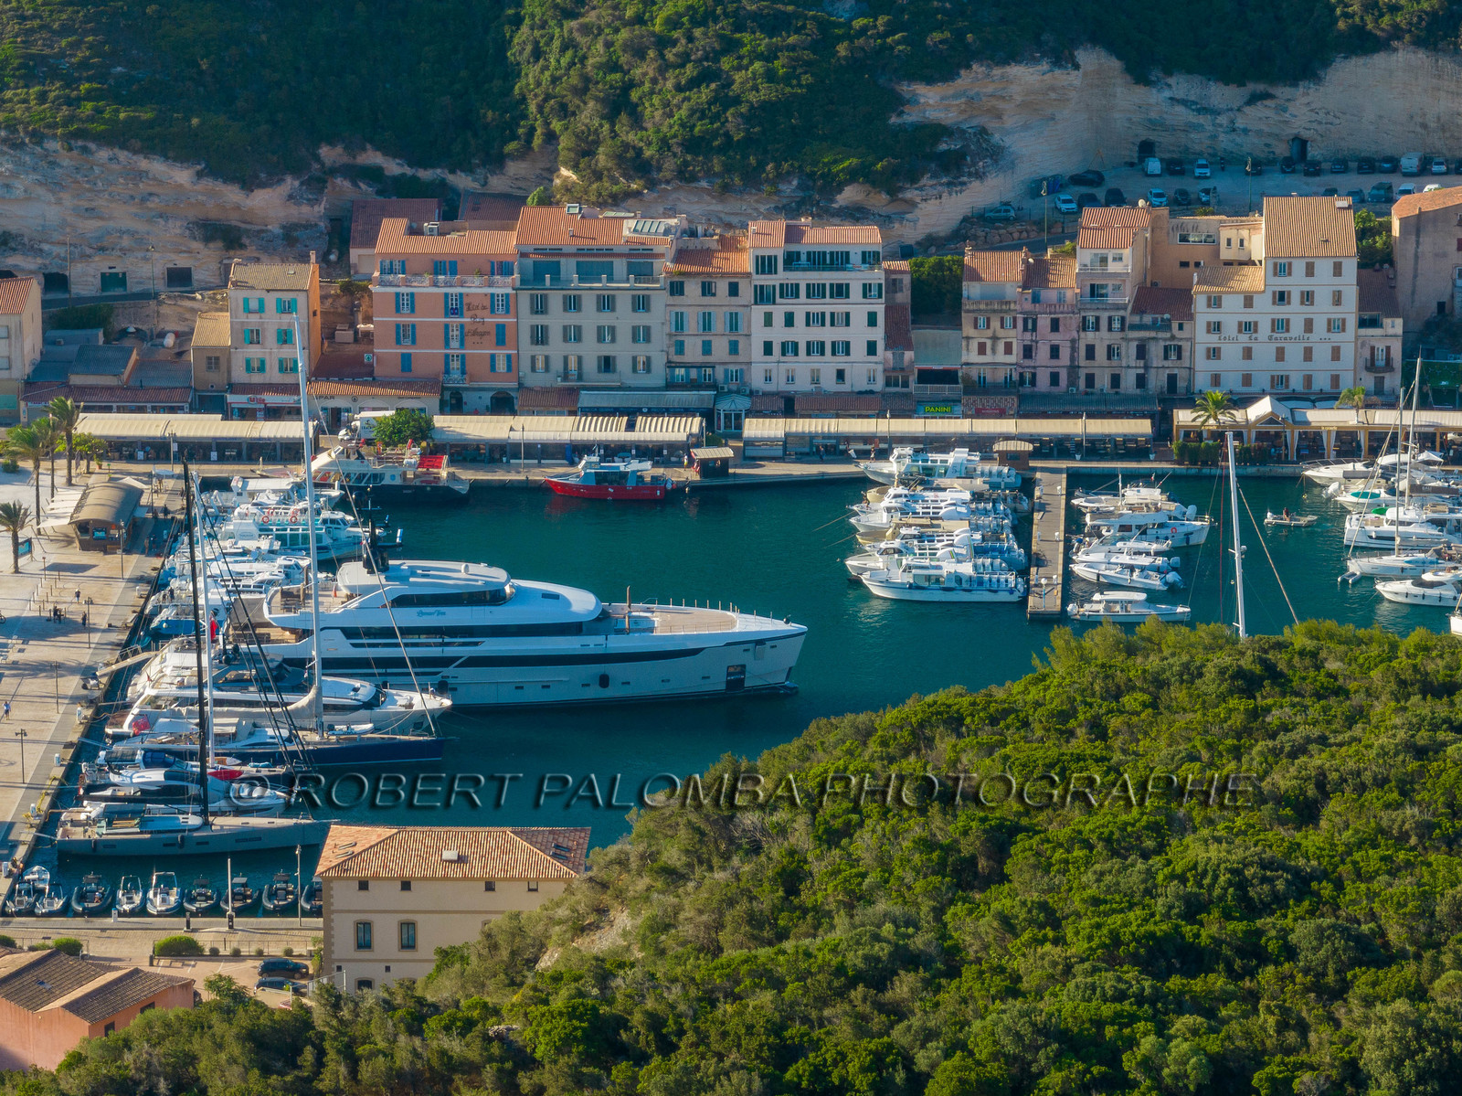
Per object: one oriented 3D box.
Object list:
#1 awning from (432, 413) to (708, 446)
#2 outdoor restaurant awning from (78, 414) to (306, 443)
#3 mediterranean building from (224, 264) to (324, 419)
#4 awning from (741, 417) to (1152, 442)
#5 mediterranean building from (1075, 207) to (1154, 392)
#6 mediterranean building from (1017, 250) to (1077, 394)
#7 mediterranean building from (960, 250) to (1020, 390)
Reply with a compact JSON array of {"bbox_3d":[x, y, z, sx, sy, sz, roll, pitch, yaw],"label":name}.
[{"bbox_3d":[-16.410,-11.960,687.800,27.210,1.400,6.000,1,18,3],"label":"awning"},{"bbox_3d":[-54.180,-12.150,688.530,23.800,1.350,5.500,1,18,3],"label":"outdoor restaurant awning"},{"bbox_3d":[-49.969,-23.095,744.054,8.637,16.435,9.800,0,17,1],"label":"mediterranean building"},{"bbox_3d":[23.116,-12.793,730.713,43.934,1.376,5.000,0,17,0],"label":"awning"},{"bbox_3d":[41.567,-26.325,744.881,7.581,21.700,12.000,1,17,2],"label":"mediterranean building"},{"bbox_3d":[33.830,-22.530,721.490,6.400,15.800,9.000,1,17,3],"label":"mediterranean building"},{"bbox_3d":[27.020,-23.160,702.610,6.050,14.300,10.000,1,18,3],"label":"mediterranean building"}]

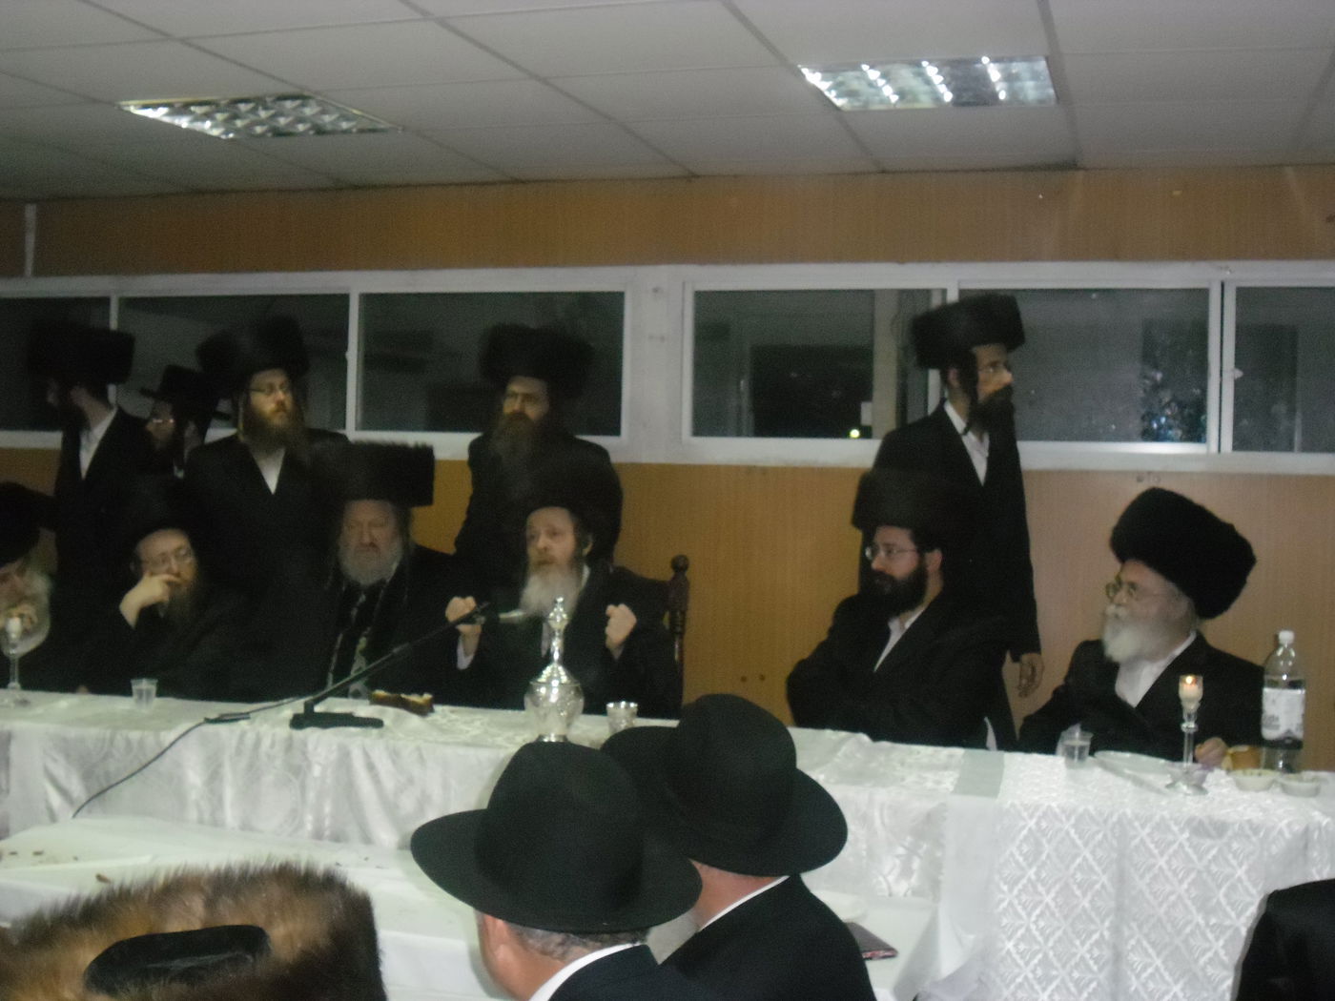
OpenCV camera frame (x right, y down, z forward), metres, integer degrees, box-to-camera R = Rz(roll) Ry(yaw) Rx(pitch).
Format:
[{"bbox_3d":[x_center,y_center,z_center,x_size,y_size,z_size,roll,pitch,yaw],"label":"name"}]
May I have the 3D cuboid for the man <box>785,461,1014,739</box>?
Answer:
[{"bbox_3d":[0.575,0.622,4.330,0.600,1.404,0.740,2,3,34],"label":"man"}]

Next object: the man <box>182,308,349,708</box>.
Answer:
[{"bbox_3d":[-1.290,0.331,5.490,0.540,1.840,0.380,0,2,-12],"label":"man"}]

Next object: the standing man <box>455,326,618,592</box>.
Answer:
[{"bbox_3d":[-0.397,0.365,5.270,0.540,1.816,0.380,1,2,13],"label":"standing man"}]

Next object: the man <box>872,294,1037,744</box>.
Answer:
[{"bbox_3d":[0.814,0.361,4.825,0.530,1.893,0.400,-1,3,-37],"label":"man"}]

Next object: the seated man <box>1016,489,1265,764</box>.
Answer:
[{"bbox_3d":[1.144,0.658,4.108,0.620,1.367,0.760,2,3,30],"label":"seated man"}]

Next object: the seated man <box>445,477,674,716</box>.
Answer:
[{"bbox_3d":[-0.278,0.613,4.528,0.600,1.382,0.760,1,2,12],"label":"seated man"}]

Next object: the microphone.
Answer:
[{"bbox_3d":[-0.705,0.410,4.322,0.530,0.300,0.220,0,2,-13],"label":"microphone"}]

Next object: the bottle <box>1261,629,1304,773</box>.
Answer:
[{"bbox_3d":[1.395,0.448,3.836,0.090,0.325,0.090,1,2,0],"label":"bottle"}]

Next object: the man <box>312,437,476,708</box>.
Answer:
[{"bbox_3d":[-0.791,0.564,4.692,0.560,1.452,0.740,1,2,-1],"label":"man"}]

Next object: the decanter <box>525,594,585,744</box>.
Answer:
[{"bbox_3d":[-0.272,0.401,4.106,0.145,0.348,0.145,1,2,0],"label":"decanter"}]

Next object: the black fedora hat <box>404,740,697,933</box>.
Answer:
[{"bbox_3d":[-0.129,0.376,2.025,0.335,0.132,0.380,1,11,-29],"label":"black fedora hat"}]

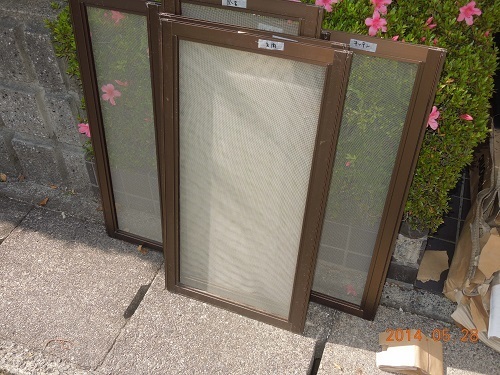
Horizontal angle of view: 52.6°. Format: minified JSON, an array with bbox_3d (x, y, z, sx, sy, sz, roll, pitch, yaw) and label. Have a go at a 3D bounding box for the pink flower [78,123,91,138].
[{"bbox_3d":[-0.452,-0.157,1.396,0.050,0.048,0.035,21,46,24],"label":"pink flower"}]

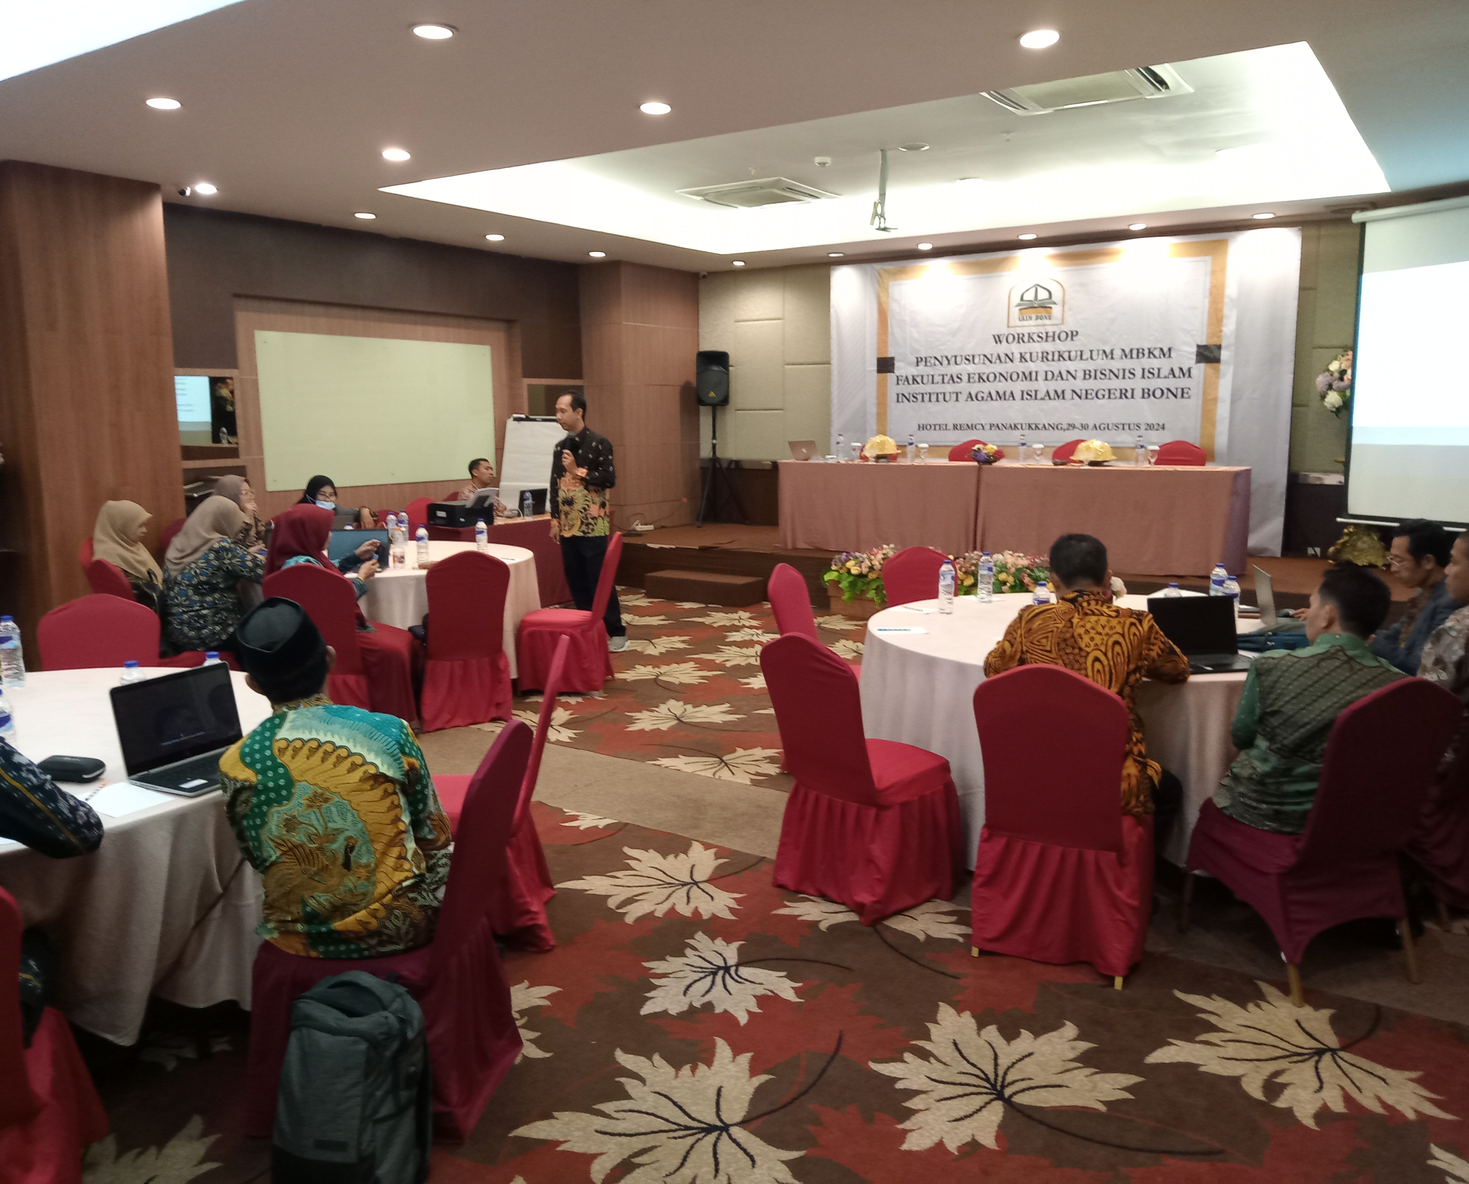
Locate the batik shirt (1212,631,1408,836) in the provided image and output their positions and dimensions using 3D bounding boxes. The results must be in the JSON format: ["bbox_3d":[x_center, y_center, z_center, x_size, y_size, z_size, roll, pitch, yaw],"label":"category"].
[{"bbox_3d":[1.535,0.362,3.468,0.480,0.530,0.360,-3,8,-13],"label":"batik shirt"}]

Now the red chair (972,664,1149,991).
[{"bbox_3d":[0.961,0.593,3.673,0.440,0.870,0.530,3,9,27],"label":"red chair"}]

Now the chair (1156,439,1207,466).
[{"bbox_3d":[3.351,-0.705,9.866,0.448,0.896,0.591,5,10,34],"label":"chair"}]

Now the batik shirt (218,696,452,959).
[{"bbox_3d":[-0.854,0.460,2.760,0.480,0.540,0.380,-5,9,-30],"label":"batik shirt"}]

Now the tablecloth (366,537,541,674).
[{"bbox_3d":[-2.038,0.188,7.264,1.850,0.750,1.850,-5,9,-30],"label":"tablecloth"}]

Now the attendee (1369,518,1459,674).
[{"bbox_3d":[2.511,0.313,4.817,0.750,1.200,0.520,1,9,13],"label":"attendee"}]

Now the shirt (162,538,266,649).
[{"bbox_3d":[-2.564,-0.006,6.301,0.480,0.540,0.400,4,10,33],"label":"shirt"}]

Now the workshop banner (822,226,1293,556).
[{"bbox_3d":[2.572,-1.632,10.843,4.029,2.472,0.039,5,10,34],"label":"workshop banner"}]

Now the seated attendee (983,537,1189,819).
[{"bbox_3d":[1.054,0.412,3.768,0.570,1.160,0.700,3,9,25],"label":"seated attendee"}]

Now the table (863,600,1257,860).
[{"bbox_3d":[1.444,0.478,4.888,1.871,0.699,1.871,5,10,34],"label":"table"}]

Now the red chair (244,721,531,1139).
[{"bbox_3d":[-0.770,0.732,2.956,0.591,0.896,0.448,1,8,9],"label":"red chair"}]

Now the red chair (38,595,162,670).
[{"bbox_3d":[-2.437,0.488,4.954,0.460,0.920,0.580,-4,9,-21],"label":"red chair"}]

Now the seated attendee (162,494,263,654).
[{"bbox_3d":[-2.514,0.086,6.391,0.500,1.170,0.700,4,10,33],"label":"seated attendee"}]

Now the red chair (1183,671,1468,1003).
[{"bbox_3d":[1.661,0.632,3.673,0.470,0.920,0.620,-3,9,-17],"label":"red chair"}]

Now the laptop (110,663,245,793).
[{"bbox_3d":[-1.182,0.306,2.887,0.265,0.218,0.328,4,9,32],"label":"laptop"}]

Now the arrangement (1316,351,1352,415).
[{"bbox_3d":[4.500,-1.512,9.181,0.591,0.561,0.542,5,10,34],"label":"arrangement"}]

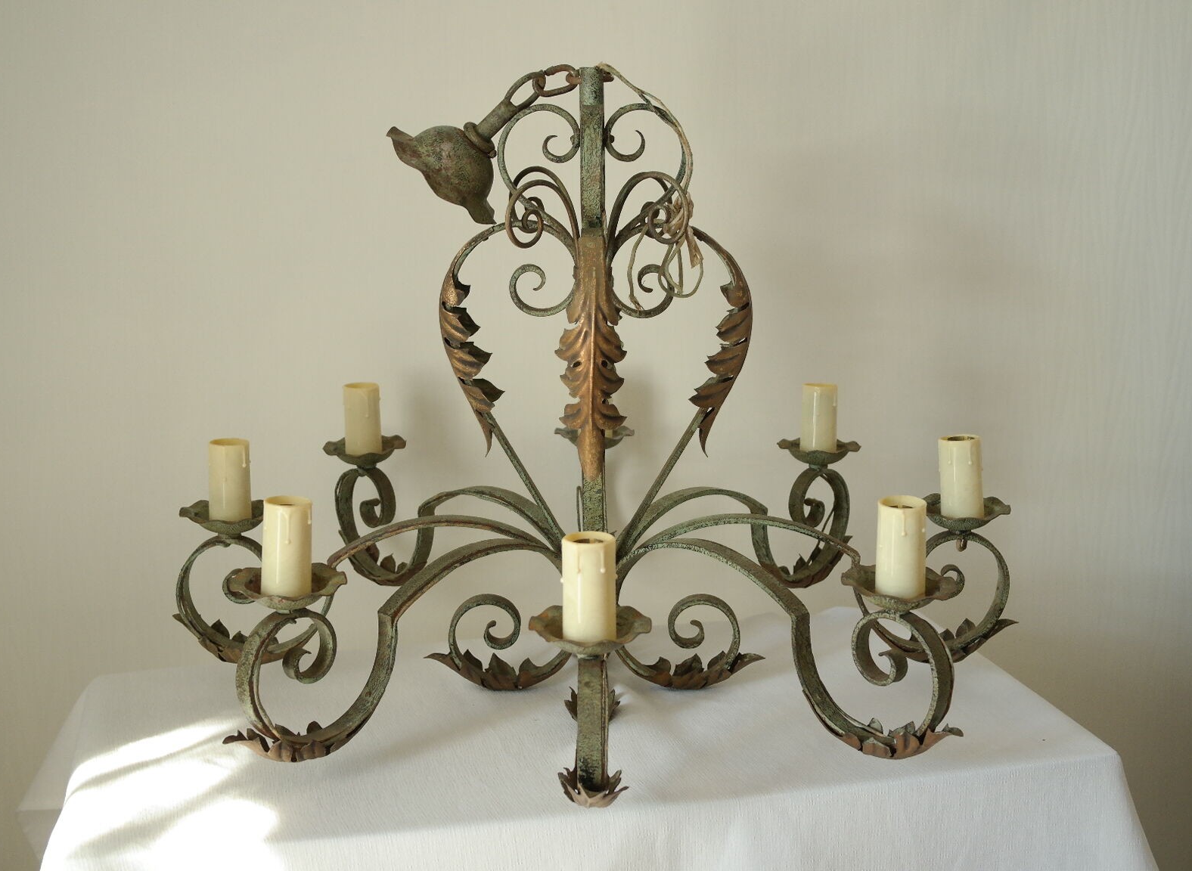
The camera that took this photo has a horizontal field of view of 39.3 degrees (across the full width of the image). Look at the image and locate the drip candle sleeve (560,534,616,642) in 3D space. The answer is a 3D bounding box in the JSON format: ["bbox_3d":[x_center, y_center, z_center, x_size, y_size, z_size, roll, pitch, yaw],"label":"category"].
[{"bbox_3d":[-0.004,0.088,0.949,0.030,0.062,0.030,0,12,0],"label":"drip candle sleeve"}]

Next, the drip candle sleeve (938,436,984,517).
[{"bbox_3d":[0.264,0.032,1.206,0.030,0.062,0.030,-4,12,1],"label":"drip candle sleeve"}]

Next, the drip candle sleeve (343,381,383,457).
[{"bbox_3d":[-0.194,-0.010,1.389,0.030,0.062,0.030,0,12,0],"label":"drip candle sleeve"}]

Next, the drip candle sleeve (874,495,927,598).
[{"bbox_3d":[0.188,0.071,1.024,0.030,0.062,0.030,-1,12,0],"label":"drip candle sleeve"}]

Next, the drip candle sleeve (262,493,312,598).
[{"bbox_3d":[-0.189,0.070,1.025,0.030,0.062,0.030,3,12,-1],"label":"drip candle sleeve"}]

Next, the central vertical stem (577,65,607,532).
[{"bbox_3d":[-0.003,-0.076,1.183,0.017,0.361,0.017,0,13,0],"label":"central vertical stem"}]

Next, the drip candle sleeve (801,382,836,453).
[{"bbox_3d":[0.186,-0.011,1.389,0.030,0.062,0.030,-1,12,0],"label":"drip candle sleeve"}]

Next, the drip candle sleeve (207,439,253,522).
[{"bbox_3d":[-0.264,0.035,1.207,0.030,0.062,0.030,2,12,0],"label":"drip candle sleeve"}]

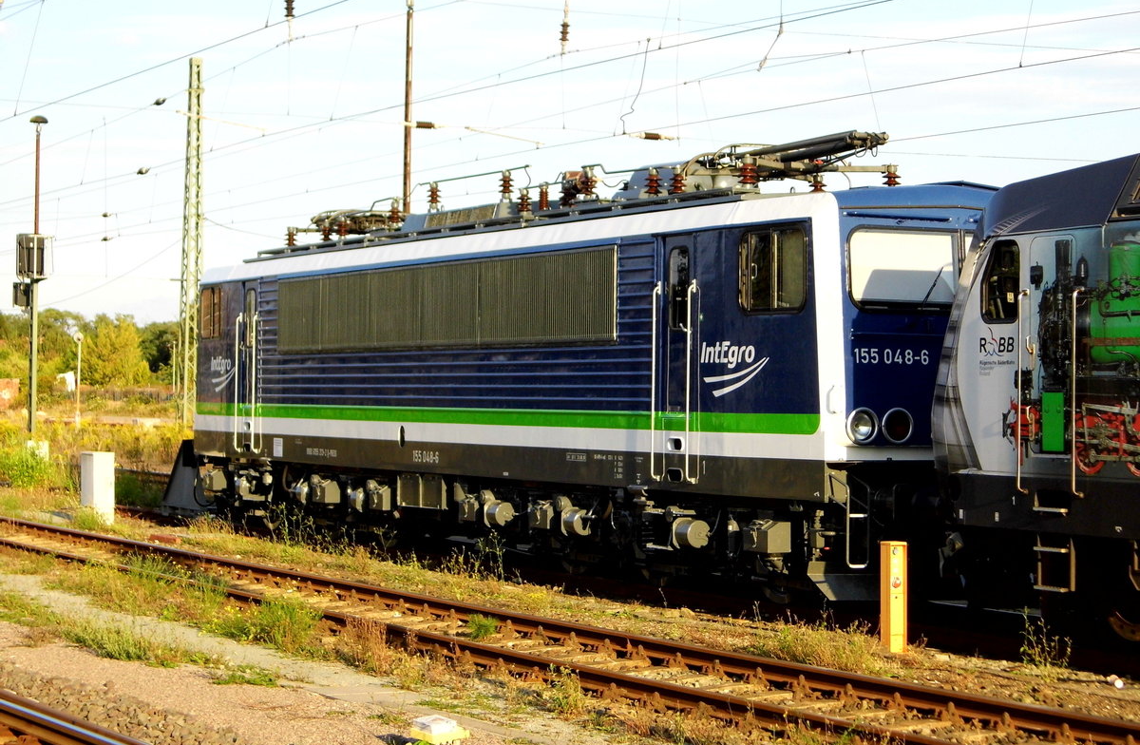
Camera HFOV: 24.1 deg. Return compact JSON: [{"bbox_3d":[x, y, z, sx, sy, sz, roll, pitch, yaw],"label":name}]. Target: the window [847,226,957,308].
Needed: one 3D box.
[{"bbox_3d":[3.067,-0.955,24.557,1.190,0.760,0.070,0,-6,-26],"label":"window"}]

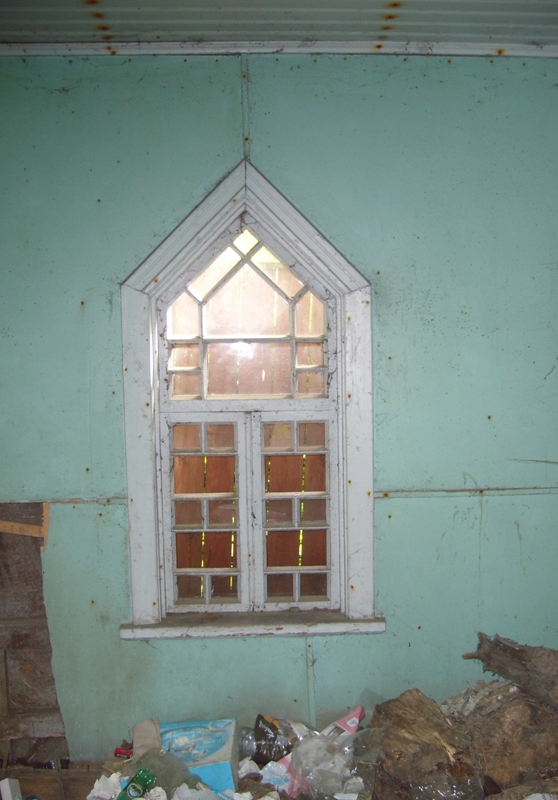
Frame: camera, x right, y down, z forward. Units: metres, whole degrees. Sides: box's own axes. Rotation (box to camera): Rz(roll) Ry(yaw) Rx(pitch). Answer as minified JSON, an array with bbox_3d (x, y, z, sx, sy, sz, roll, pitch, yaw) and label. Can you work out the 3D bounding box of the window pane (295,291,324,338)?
[{"bbox_3d":[0.108,-0.295,2.828,0.102,0.160,0.020,-1,3,-3],"label":"window pane"}]

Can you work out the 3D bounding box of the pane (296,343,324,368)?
[{"bbox_3d":[0.112,-0.164,2.973,0.103,0.095,0.020,-1,3,-2],"label":"pane"}]

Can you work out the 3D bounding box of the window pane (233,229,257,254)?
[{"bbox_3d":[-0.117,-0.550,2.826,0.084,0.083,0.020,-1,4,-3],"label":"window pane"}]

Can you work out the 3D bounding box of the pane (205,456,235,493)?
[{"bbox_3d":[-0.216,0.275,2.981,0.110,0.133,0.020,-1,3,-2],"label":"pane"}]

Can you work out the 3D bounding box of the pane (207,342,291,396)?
[{"bbox_3d":[-0.108,-0.112,2.966,0.308,0.198,0.020,-1,3,-2],"label":"pane"}]

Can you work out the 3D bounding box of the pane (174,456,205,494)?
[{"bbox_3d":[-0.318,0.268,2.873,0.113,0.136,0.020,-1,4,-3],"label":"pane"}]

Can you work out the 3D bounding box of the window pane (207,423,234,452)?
[{"bbox_3d":[-0.207,0.133,2.869,0.092,0.107,0.020,-1,4,-3],"label":"window pane"}]

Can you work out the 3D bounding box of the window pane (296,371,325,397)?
[{"bbox_3d":[0.112,-0.056,2.839,0.109,0.095,0.020,-1,3,-3],"label":"window pane"}]

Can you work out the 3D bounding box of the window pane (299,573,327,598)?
[{"bbox_3d":[0.124,0.659,2.874,0.103,0.093,0.020,-1,3,-3],"label":"window pane"}]

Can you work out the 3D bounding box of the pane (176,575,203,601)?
[{"bbox_3d":[-0.321,0.672,2.901,0.100,0.095,0.020,-1,4,-3],"label":"pane"}]

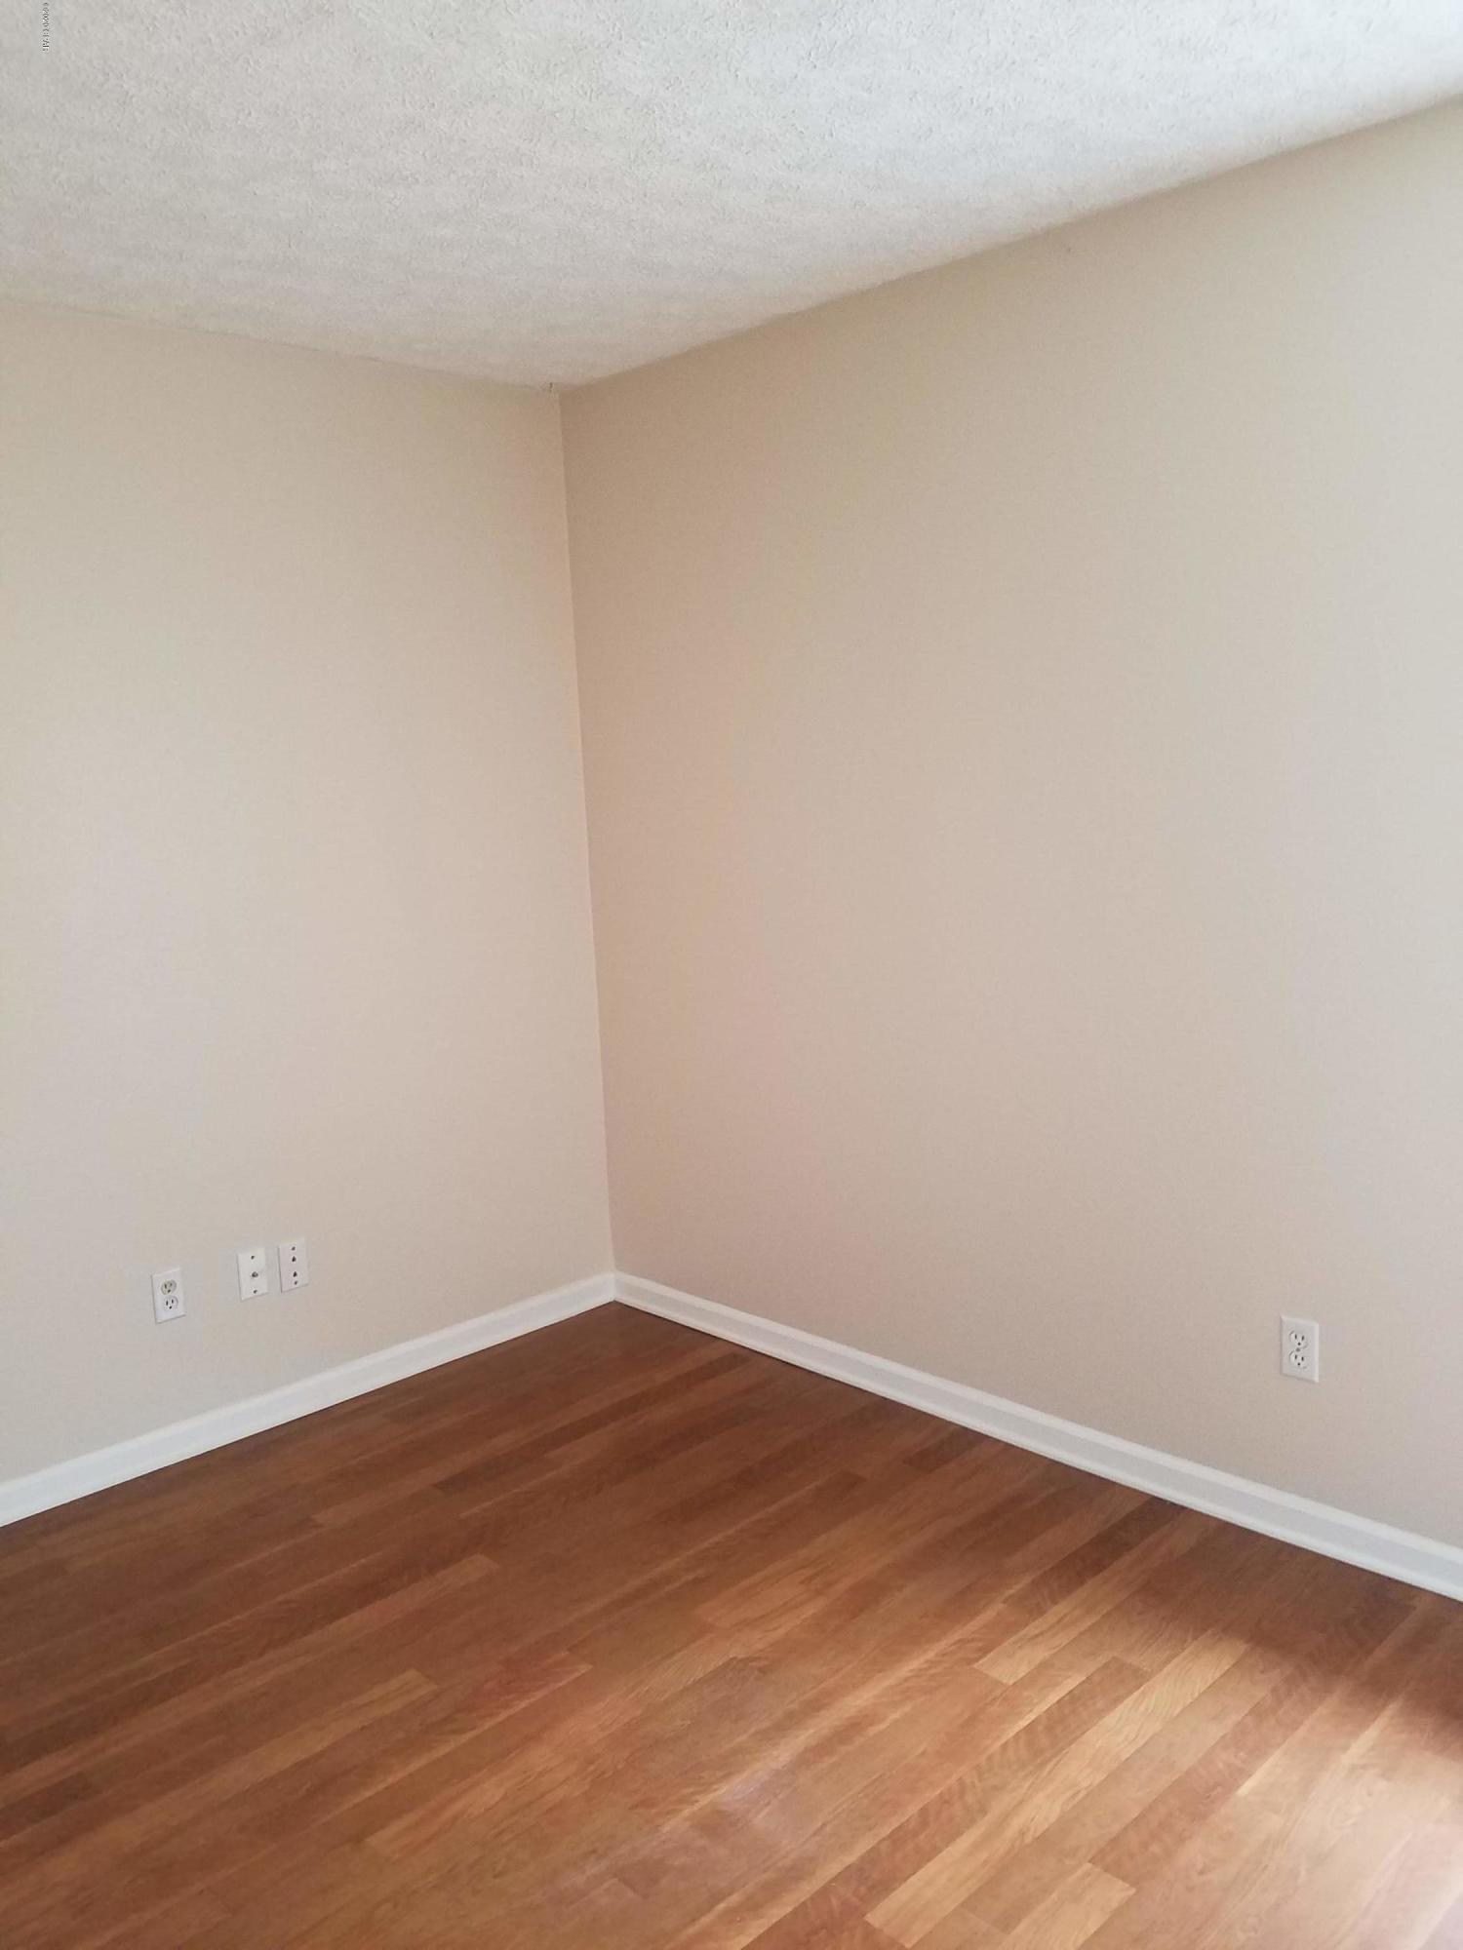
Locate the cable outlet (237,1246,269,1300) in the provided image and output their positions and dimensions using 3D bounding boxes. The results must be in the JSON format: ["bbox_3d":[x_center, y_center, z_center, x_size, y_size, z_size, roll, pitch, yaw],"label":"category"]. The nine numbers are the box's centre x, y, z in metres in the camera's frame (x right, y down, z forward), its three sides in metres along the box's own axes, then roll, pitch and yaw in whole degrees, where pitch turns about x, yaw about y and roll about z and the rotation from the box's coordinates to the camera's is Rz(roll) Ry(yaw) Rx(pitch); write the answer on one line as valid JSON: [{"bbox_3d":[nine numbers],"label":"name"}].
[{"bbox_3d":[-1.105,0.695,3.395,0.070,0.114,0.010,-11,12,-44],"label":"cable outlet"}]

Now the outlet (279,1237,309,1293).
[{"bbox_3d":[-1.032,0.688,3.466,0.070,0.114,0.010,-11,12,-44],"label":"outlet"}]

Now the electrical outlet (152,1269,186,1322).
[{"bbox_3d":[-1.248,0.715,3.256,0.070,0.114,0.010,-11,12,-44],"label":"electrical outlet"}]

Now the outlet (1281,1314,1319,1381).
[{"bbox_3d":[1.052,0.695,2.714,0.010,0.114,0.070,-11,12,-44],"label":"outlet"}]

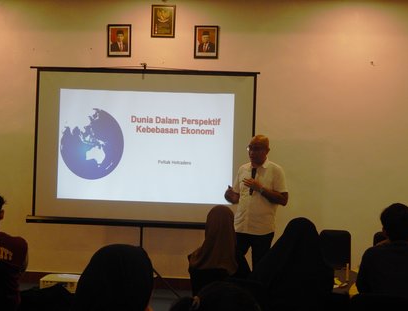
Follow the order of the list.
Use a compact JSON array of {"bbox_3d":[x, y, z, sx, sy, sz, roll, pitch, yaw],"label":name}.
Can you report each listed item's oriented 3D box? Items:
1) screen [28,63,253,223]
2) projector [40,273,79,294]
[{"bbox_3d":[-0.600,-0.073,10.200,2.280,1.570,0.080,2,0,5],"label":"screen"},{"bbox_3d":[-0.979,0.905,7.250,0.300,0.090,0.235,2,6,6],"label":"projector"}]

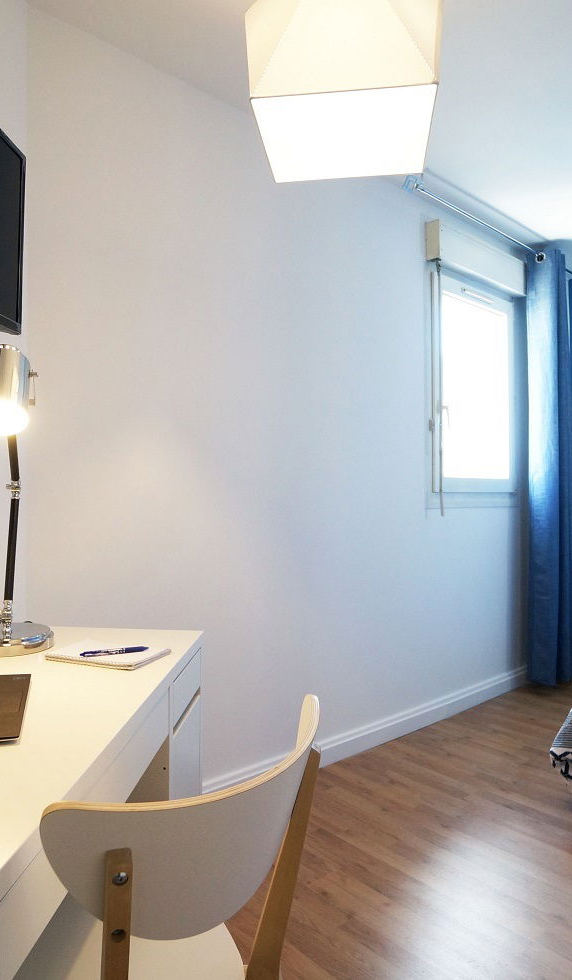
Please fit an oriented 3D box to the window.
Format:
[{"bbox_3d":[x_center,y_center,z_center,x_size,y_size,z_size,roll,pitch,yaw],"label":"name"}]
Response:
[{"bbox_3d":[0.974,-0.496,3.116,0.770,1.060,0.080,0,0,-41],"label":"window"}]

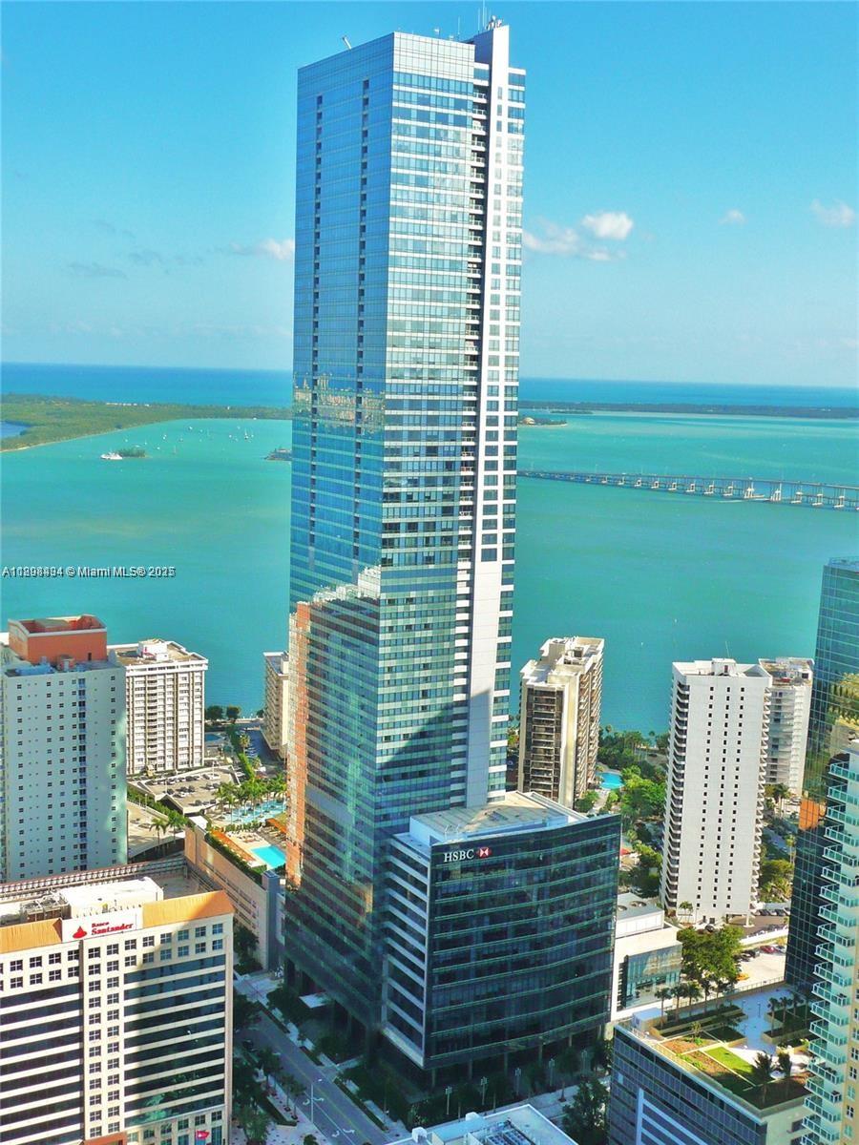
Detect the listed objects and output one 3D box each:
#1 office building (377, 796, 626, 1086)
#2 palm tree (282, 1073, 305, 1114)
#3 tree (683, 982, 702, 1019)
[{"bbox_3d":[16.316,85.620,339.504,52.300,58.200,23.500,-3,10,-30],"label":"office building"},{"bbox_3d":[-29.636,114.307,310.743,4.178,9.450,4.178,-3,10,-30],"label":"palm tree"},{"bbox_3d":[54.749,89.825,298.295,3.809,7.900,3.809,2,8,0],"label":"tree"}]

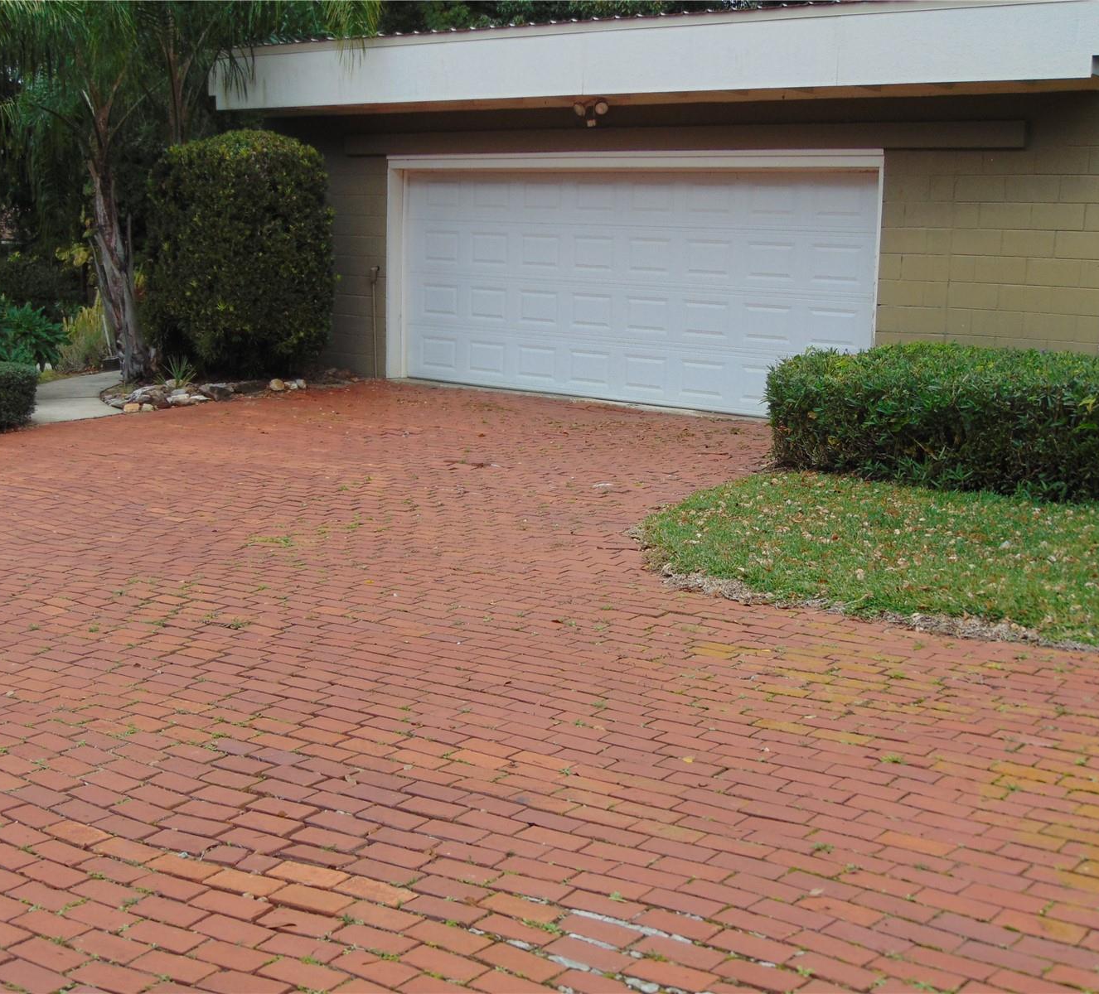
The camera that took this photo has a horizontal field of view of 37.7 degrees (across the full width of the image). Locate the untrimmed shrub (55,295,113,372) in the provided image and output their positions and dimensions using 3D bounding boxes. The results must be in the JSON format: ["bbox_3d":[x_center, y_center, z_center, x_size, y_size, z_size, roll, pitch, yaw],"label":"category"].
[{"bbox_3d":[-4.789,-1.710,16.551,0.660,0.770,0.660,-1,10,-16],"label":"untrimmed shrub"}]

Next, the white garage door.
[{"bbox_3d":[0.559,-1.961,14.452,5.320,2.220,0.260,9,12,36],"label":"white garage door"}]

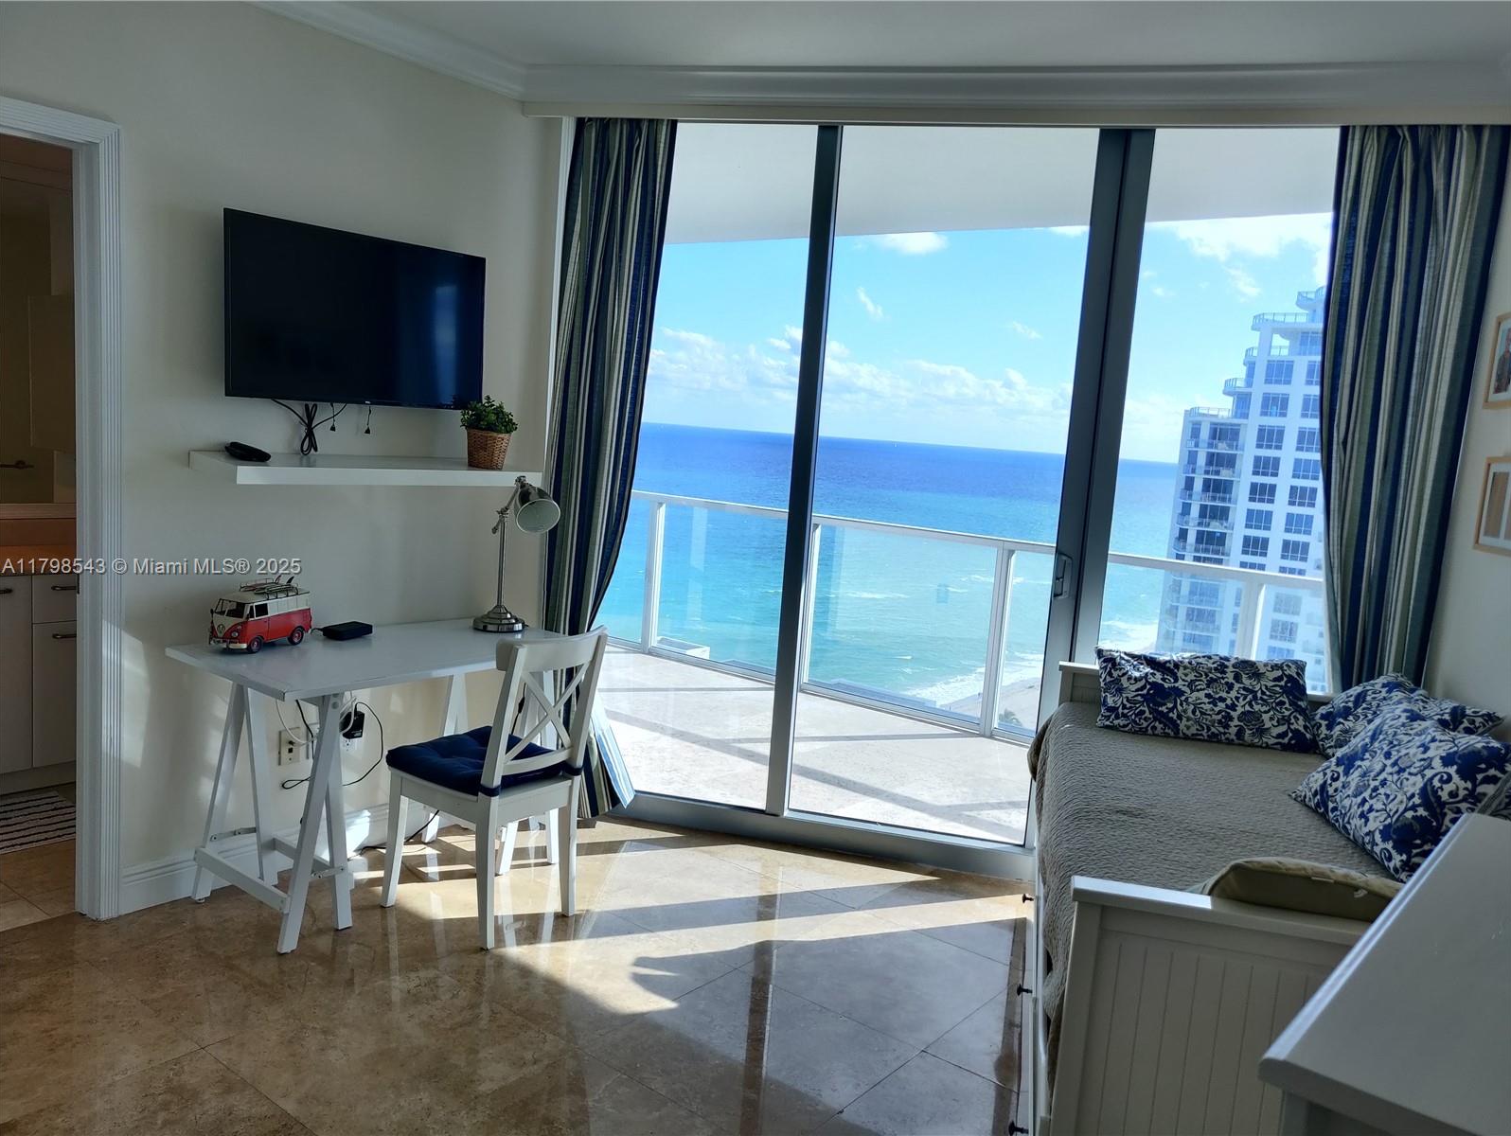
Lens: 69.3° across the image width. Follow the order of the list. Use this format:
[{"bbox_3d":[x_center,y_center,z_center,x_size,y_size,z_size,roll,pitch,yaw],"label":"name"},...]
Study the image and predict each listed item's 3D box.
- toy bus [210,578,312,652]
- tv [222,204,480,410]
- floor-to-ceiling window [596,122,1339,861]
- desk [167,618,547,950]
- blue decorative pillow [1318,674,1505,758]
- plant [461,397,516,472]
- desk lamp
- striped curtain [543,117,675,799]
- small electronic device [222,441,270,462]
[{"bbox_3d":[-1.481,0.141,3.280,0.130,0.195,0.275,7,7,19],"label":"toy bus"},{"bbox_3d":[-1.248,-0.785,3.461,0.055,0.525,0.920,10,9,37],"label":"tv"},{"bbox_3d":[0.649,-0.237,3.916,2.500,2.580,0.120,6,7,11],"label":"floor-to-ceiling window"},{"bbox_3d":[-1.119,0.634,3.497,0.620,0.780,1.165,10,9,37],"label":"desk"},{"bbox_3d":[1.864,0.477,3.208,0.450,0.150,0.500,-37,-2,13],"label":"blue decorative pillow"},{"bbox_3d":[-0.923,-0.465,3.785,0.195,0.257,0.195,10,9,37],"label":"plant"},{"bbox_3d":[-0.845,-0.046,3.806,0.190,0.530,0.320,-2,10,-42],"label":"desk lamp"},{"bbox_3d":[-0.523,-0.315,4.006,0.420,2.560,0.150,6,7,11],"label":"striped curtain"},{"bbox_3d":[-1.487,-0.341,3.188,0.145,0.040,0.090,10,9,37],"label":"small electronic device"}]

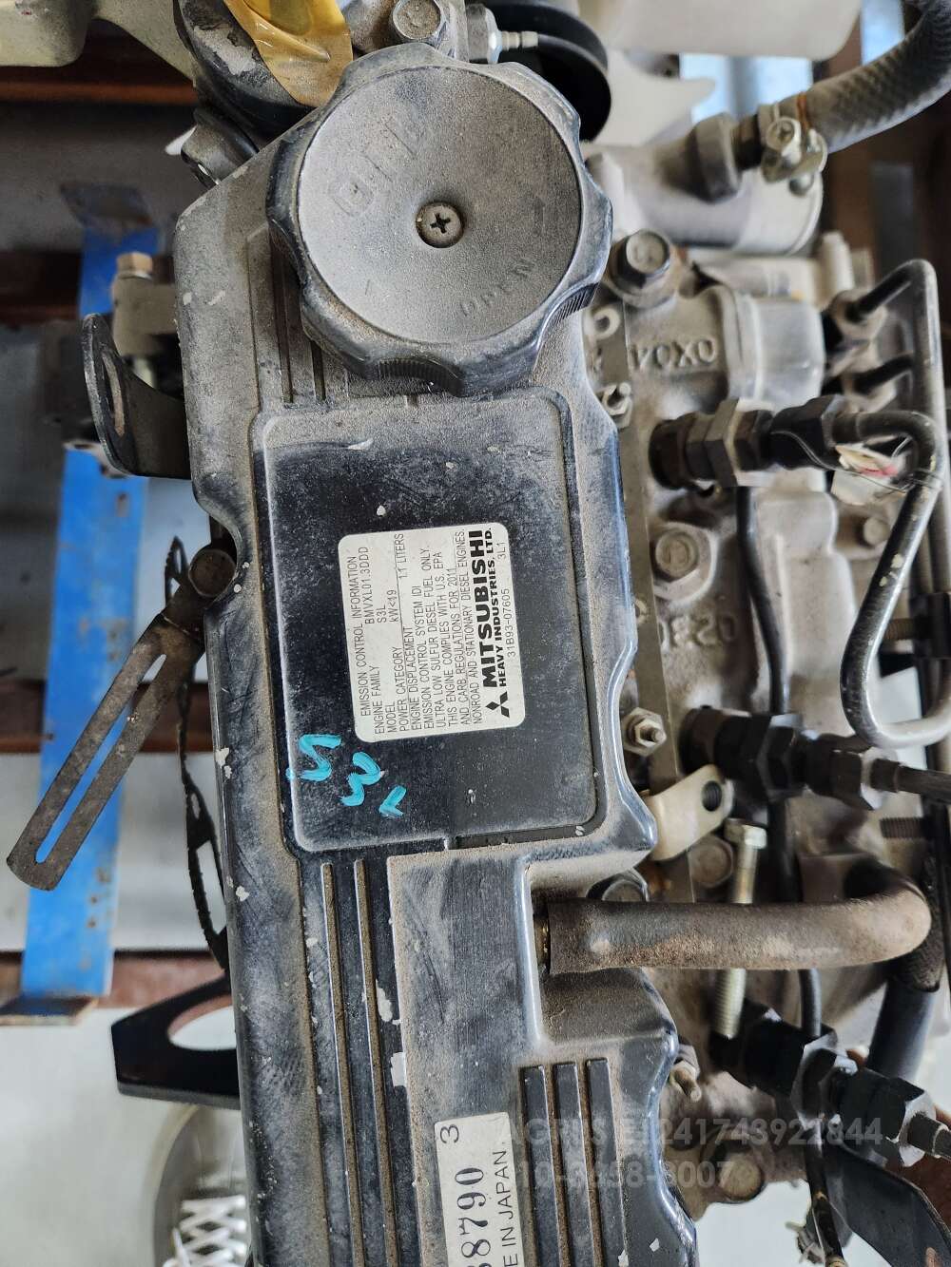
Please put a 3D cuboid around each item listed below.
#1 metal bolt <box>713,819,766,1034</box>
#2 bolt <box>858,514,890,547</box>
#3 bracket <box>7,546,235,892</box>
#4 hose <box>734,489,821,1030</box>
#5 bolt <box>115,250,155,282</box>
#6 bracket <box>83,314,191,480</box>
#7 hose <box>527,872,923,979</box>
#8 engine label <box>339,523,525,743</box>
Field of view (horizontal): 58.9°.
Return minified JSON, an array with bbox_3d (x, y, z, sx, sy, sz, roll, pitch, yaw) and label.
[{"bbox_3d":[0.074,0.083,0.238,0.011,0.011,0.059,8,80,1],"label":"metal bolt"},{"bbox_3d":[0.142,-0.036,0.300,0.011,0.009,0.011,-6,86,14],"label":"bolt"},{"bbox_3d":[-0.109,0.026,0.262,0.019,0.012,0.116,30,87,0],"label":"bracket"},{"bbox_3d":[0.090,0.037,0.251,0.011,0.012,0.162,-7,88,-1],"label":"hose"},{"bbox_3d":[-0.123,-0.133,0.305,0.013,0.013,0.011,-2,88,0],"label":"bolt"},{"bbox_3d":[-0.089,-0.064,0.232,0.022,0.034,0.038,-5,88,-1],"label":"bracket"},{"bbox_3d":[0.067,0.076,0.225,0.101,0.034,0.020,-1,87,-1],"label":"hose"},{"bbox_3d":[-0.010,0.000,0.198,0.040,0.001,0.050,-4,88,-1],"label":"engine label"}]

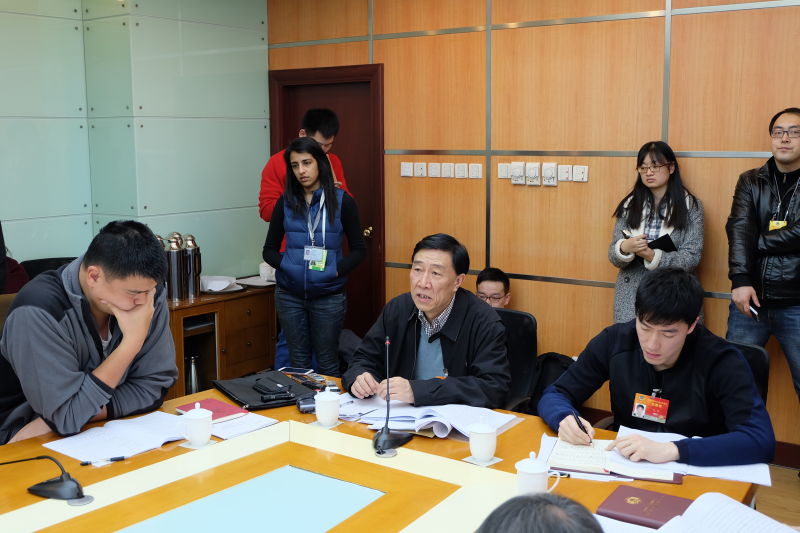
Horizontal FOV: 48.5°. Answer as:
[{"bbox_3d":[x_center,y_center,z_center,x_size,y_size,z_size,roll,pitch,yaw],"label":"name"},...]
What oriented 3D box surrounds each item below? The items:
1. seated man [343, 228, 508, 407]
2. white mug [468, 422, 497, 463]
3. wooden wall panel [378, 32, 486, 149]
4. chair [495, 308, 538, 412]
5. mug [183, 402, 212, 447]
[{"bbox_3d":[0.131,0.530,3.198,0.580,1.330,0.780,6,11,38],"label":"seated man"},{"bbox_3d":[0.247,0.500,2.625,0.086,0.132,0.112,0,9,5],"label":"white mug"},{"bbox_3d":[0.171,-1.044,5.361,0.804,0.681,0.030,5,10,34],"label":"wooden wall panel"},{"bbox_3d":[0.168,0.665,3.414,0.560,1.000,0.600,5,10,34],"label":"chair"},{"bbox_3d":[-0.602,0.466,2.643,0.085,0.125,0.098,-2,9,-13],"label":"mug"}]

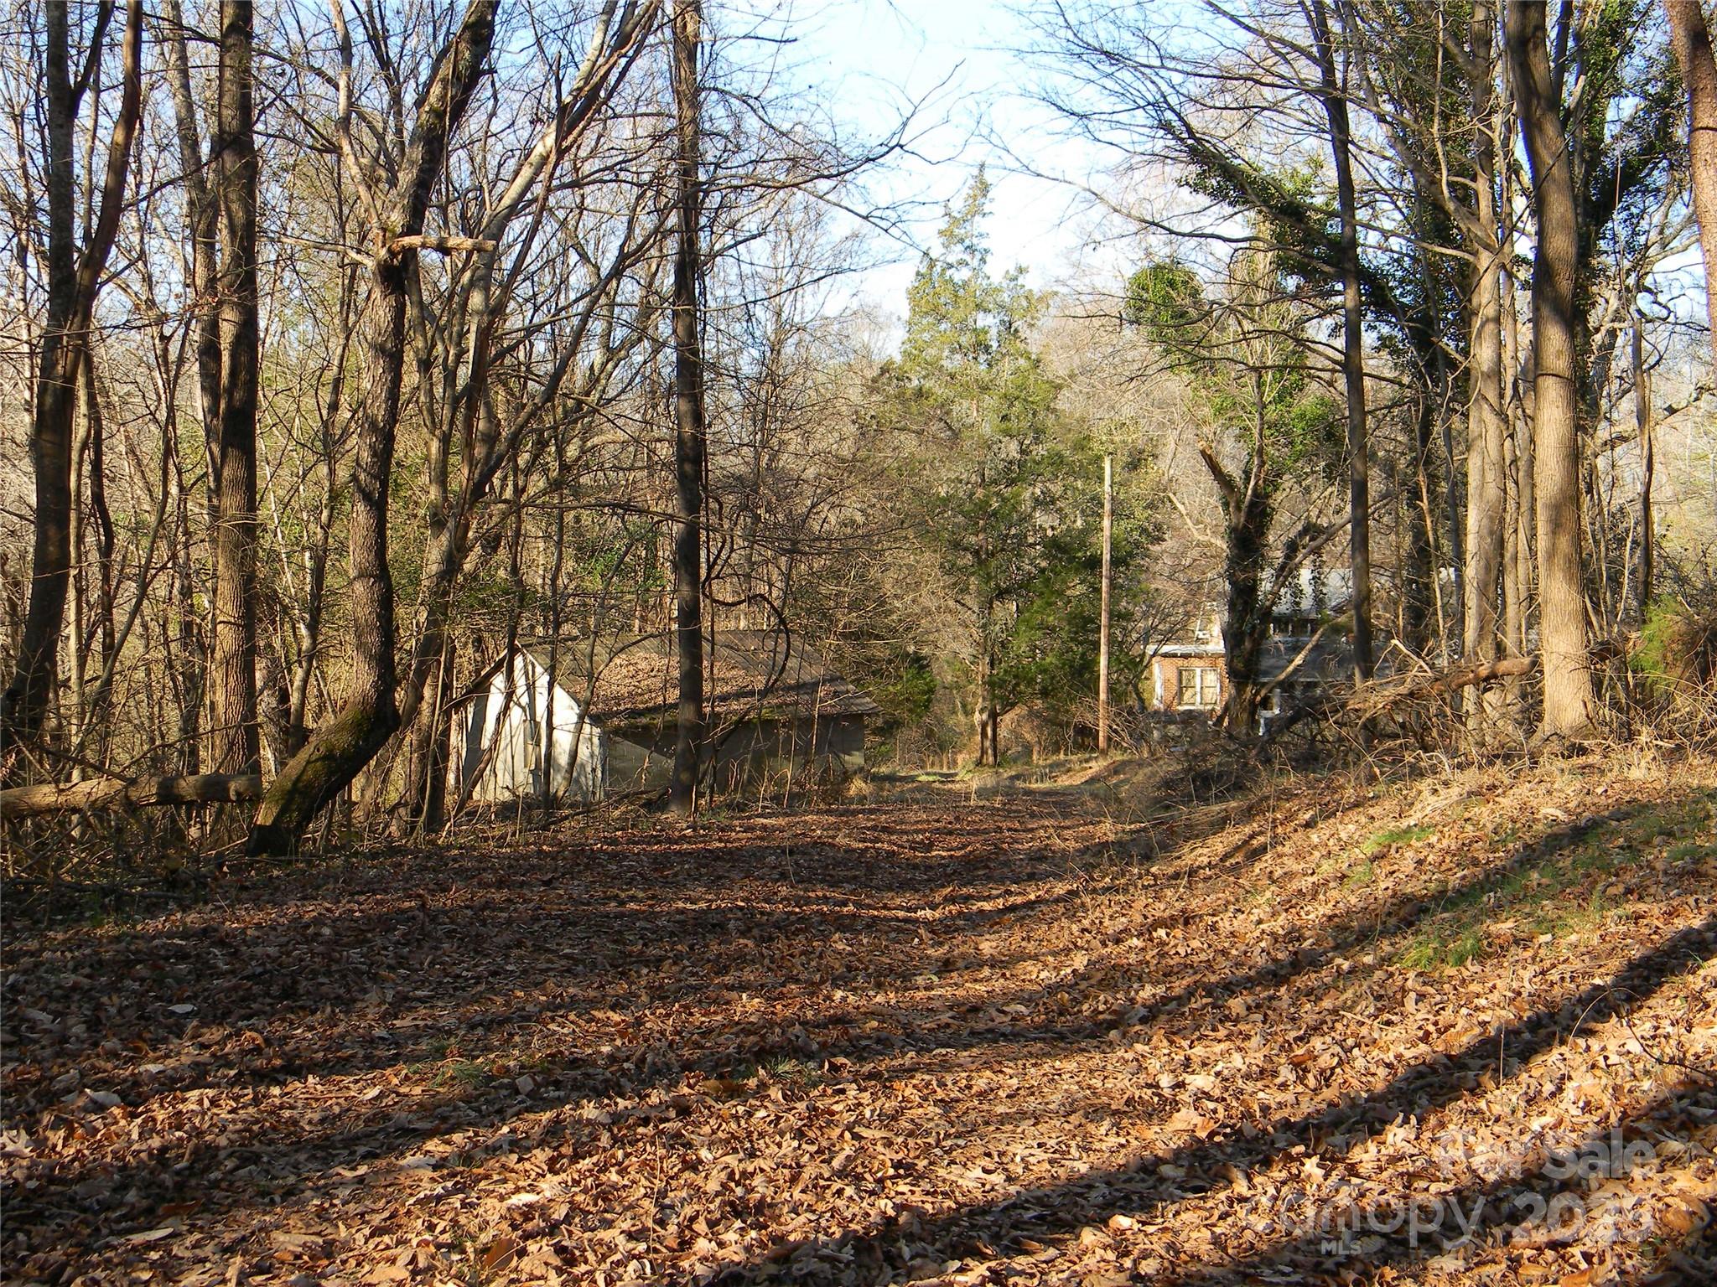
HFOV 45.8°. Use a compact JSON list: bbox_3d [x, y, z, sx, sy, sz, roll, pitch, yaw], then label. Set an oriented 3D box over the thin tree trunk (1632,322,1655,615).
[{"bbox_3d":[11.962,-2.658,31.000,0.290,4.601,0.270,0,-1,0],"label":"thin tree trunk"}]

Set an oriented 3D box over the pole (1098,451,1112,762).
[{"bbox_3d":[6.173,-1.009,51.000,0.270,7.501,0.260,0,-1,0],"label":"pole"}]

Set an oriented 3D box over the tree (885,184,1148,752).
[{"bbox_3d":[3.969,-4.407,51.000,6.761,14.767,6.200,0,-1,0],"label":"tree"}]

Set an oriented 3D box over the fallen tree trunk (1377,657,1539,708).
[{"bbox_3d":[7.934,0.508,27.000,2.250,0.270,0.280,-13,0,0],"label":"fallen tree trunk"}]

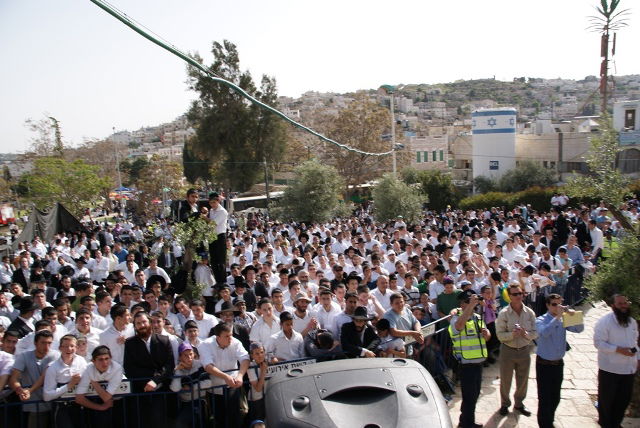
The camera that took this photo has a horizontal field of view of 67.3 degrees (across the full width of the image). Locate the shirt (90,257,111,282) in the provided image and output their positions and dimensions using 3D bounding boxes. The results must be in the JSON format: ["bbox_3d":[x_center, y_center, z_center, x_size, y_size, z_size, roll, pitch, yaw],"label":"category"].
[{"bbox_3d":[-5.628,1.421,12.300,0.520,0.670,0.300,-1,2,-3],"label":"shirt"}]

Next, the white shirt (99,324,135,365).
[{"bbox_3d":[-2.403,1.620,5.700,0.480,0.680,0.320,-3,3,-37],"label":"white shirt"}]

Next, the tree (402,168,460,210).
[{"bbox_3d":[6.015,-0.749,26.000,3.000,3.430,2.800,-2,4,0],"label":"tree"}]

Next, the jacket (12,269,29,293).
[{"bbox_3d":[-6.510,1.535,10.508,0.460,0.700,0.300,-9,10,-37],"label":"jacket"}]

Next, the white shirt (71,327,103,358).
[{"bbox_3d":[-2.613,1.575,5.423,0.450,0.600,0.280,-4,5,-24],"label":"white shirt"}]

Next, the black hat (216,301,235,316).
[{"bbox_3d":[-1.155,1.172,6.000,0.320,0.150,0.360,-1,2,0],"label":"black hat"}]

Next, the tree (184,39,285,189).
[{"bbox_3d":[-6.912,-7.409,42.000,8.600,15.370,8.000,-2,4,0],"label":"tree"}]

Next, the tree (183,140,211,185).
[{"bbox_3d":[-15.175,-6.307,60.000,3.800,6.600,3.800,-5,8,-14],"label":"tree"}]

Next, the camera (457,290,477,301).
[{"bbox_3d":[1.904,1.058,6.200,0.240,0.120,0.180,0,3,30],"label":"camera"}]

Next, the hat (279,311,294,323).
[{"bbox_3d":[-0.384,1.179,5.500,0.180,0.110,0.190,-6,8,-24],"label":"hat"}]

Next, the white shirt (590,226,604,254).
[{"bbox_3d":[6.989,0.655,12.100,0.320,0.660,0.450,-4,5,-25],"label":"white shirt"}]

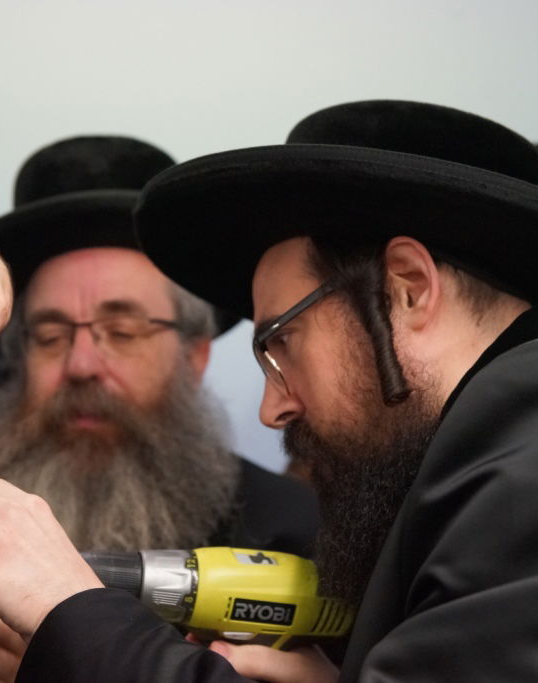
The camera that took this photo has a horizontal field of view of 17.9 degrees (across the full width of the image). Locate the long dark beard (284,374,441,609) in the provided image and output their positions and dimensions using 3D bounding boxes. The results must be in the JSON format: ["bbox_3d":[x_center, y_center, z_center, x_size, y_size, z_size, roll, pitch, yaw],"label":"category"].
[{"bbox_3d":[0.077,0.104,1.190,0.115,0.168,0.148,-12,0,-4],"label":"long dark beard"}]

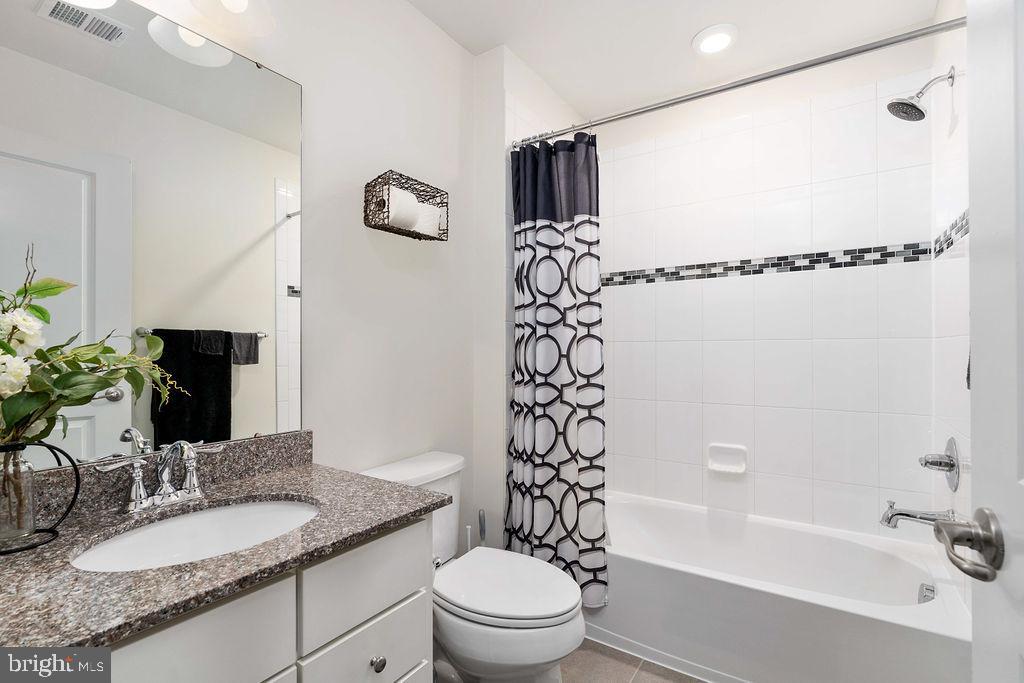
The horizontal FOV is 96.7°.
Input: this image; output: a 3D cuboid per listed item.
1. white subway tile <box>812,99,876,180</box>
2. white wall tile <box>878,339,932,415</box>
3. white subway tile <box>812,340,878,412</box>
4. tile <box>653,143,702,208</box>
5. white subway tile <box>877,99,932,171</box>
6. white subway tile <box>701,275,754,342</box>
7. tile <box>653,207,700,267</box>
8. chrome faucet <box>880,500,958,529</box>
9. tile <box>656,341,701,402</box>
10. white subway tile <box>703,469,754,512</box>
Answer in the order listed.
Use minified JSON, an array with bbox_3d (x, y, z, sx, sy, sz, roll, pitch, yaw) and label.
[{"bbox_3d":[1.453,-0.871,2.000,0.231,0.311,0.010,-1,0,32],"label":"white subway tile"},{"bbox_3d":[1.609,0.146,1.860,0.168,0.307,0.010,0,-1,33],"label":"white wall tile"},{"bbox_3d":[1.459,0.148,1.993,0.231,0.312,0.010,-1,0,32],"label":"white subway tile"},{"bbox_3d":[0.864,-0.865,2.370,0.229,0.308,0.010,0,-1,33],"label":"tile"},{"bbox_3d":[1.619,-0.871,1.885,0.169,0.308,0.010,0,-1,33],"label":"white subway tile"},{"bbox_3d":[1.063,-0.162,2.244,0.231,0.312,0.010,-1,0,32],"label":"white subway tile"},{"bbox_3d":[0.869,-0.549,2.373,0.230,0.309,0.010,-1,-1,33],"label":"tile"},{"bbox_3d":[1.477,0.647,1.660,0.195,0.098,0.058,-1,-1,33],"label":"chrome faucet"},{"bbox_3d":[0.868,0.155,2.367,0.231,0.312,0.010,-1,0,32],"label":"tile"},{"bbox_3d":[1.069,0.734,2.238,0.231,0.210,0.010,-1,0,32],"label":"white subway tile"}]

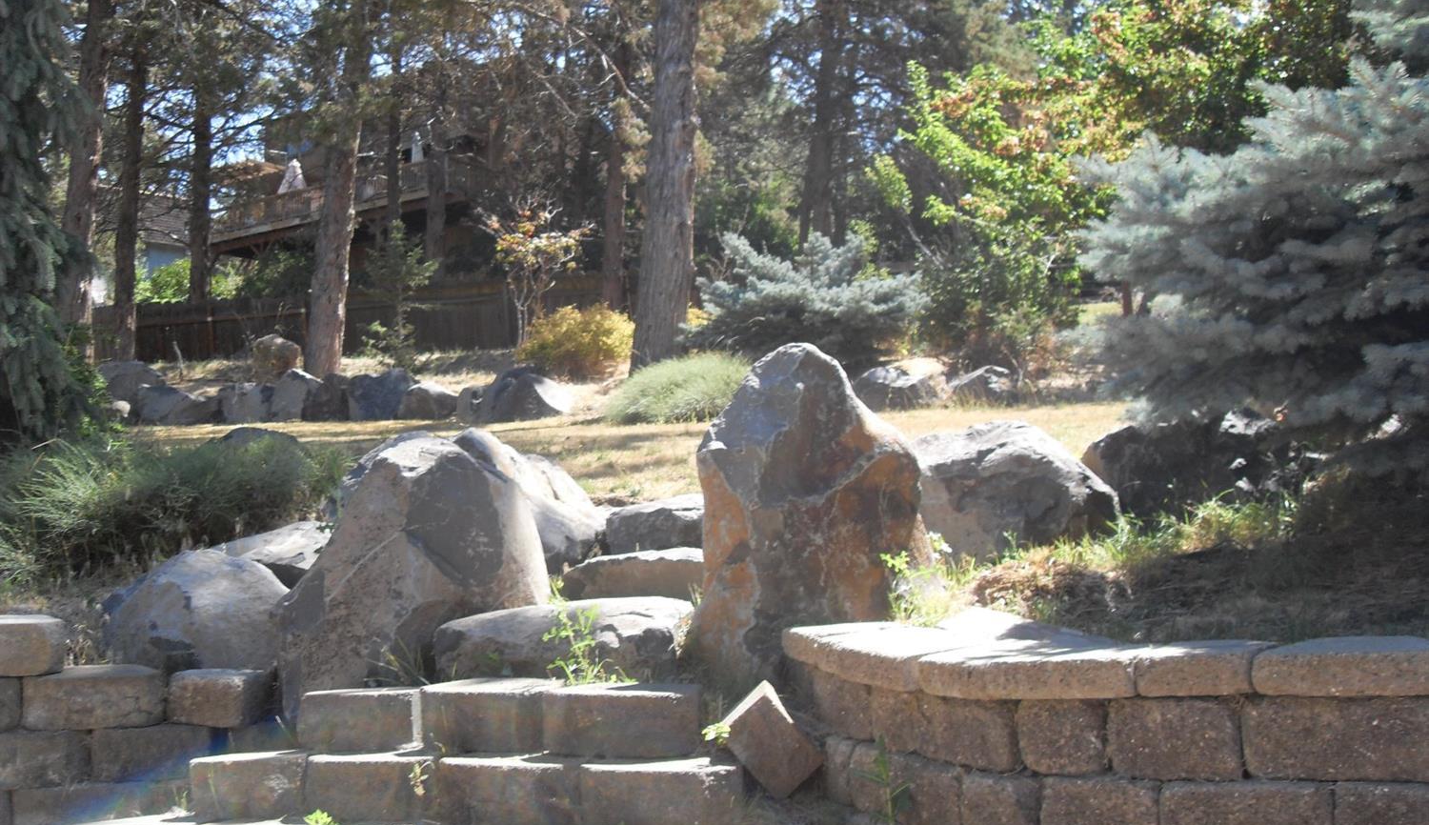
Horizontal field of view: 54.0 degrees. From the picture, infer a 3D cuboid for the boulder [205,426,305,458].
[{"bbox_3d":[-2.292,0.206,7.000,0.580,0.320,0.480,0,-5,0],"label":"boulder"}]

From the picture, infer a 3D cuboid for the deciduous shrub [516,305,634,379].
[{"bbox_3d":[-1.729,-0.869,17.500,1.438,0.823,1.400,1,-6,-6],"label":"deciduous shrub"}]

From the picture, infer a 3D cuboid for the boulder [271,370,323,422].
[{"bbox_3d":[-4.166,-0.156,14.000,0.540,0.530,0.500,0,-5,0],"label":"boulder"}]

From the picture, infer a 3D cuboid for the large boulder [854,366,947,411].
[{"bbox_3d":[1.527,-0.200,11.700,0.842,0.398,0.600,-1,-5,7],"label":"large boulder"}]

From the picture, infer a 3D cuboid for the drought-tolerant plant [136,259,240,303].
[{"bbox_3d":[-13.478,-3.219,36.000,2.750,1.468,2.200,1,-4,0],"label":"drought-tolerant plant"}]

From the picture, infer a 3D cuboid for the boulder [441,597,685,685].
[{"bbox_3d":[-0.455,0.697,4.250,0.780,0.270,0.460,-1,-5,10],"label":"boulder"}]

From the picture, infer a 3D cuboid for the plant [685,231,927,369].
[{"bbox_3d":[0.828,-1.034,13.000,2.183,1.259,2.000,-1,-5,4],"label":"plant"}]

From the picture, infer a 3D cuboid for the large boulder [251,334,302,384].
[{"bbox_3d":[-4.935,-0.603,15.800,0.578,0.553,0.500,1,-4,0],"label":"large boulder"}]

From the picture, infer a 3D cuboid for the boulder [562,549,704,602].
[{"bbox_3d":[-0.237,0.565,4.700,0.560,0.220,0.440,-1,-5,10],"label":"boulder"}]

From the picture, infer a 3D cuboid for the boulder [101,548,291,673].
[{"bbox_3d":[-1.649,0.648,4.500,0.608,0.410,0.500,1,-5,-20],"label":"boulder"}]

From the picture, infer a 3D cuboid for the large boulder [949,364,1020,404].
[{"bbox_3d":[2.335,-0.233,12.200,0.657,0.367,0.500,-2,-5,11],"label":"large boulder"}]

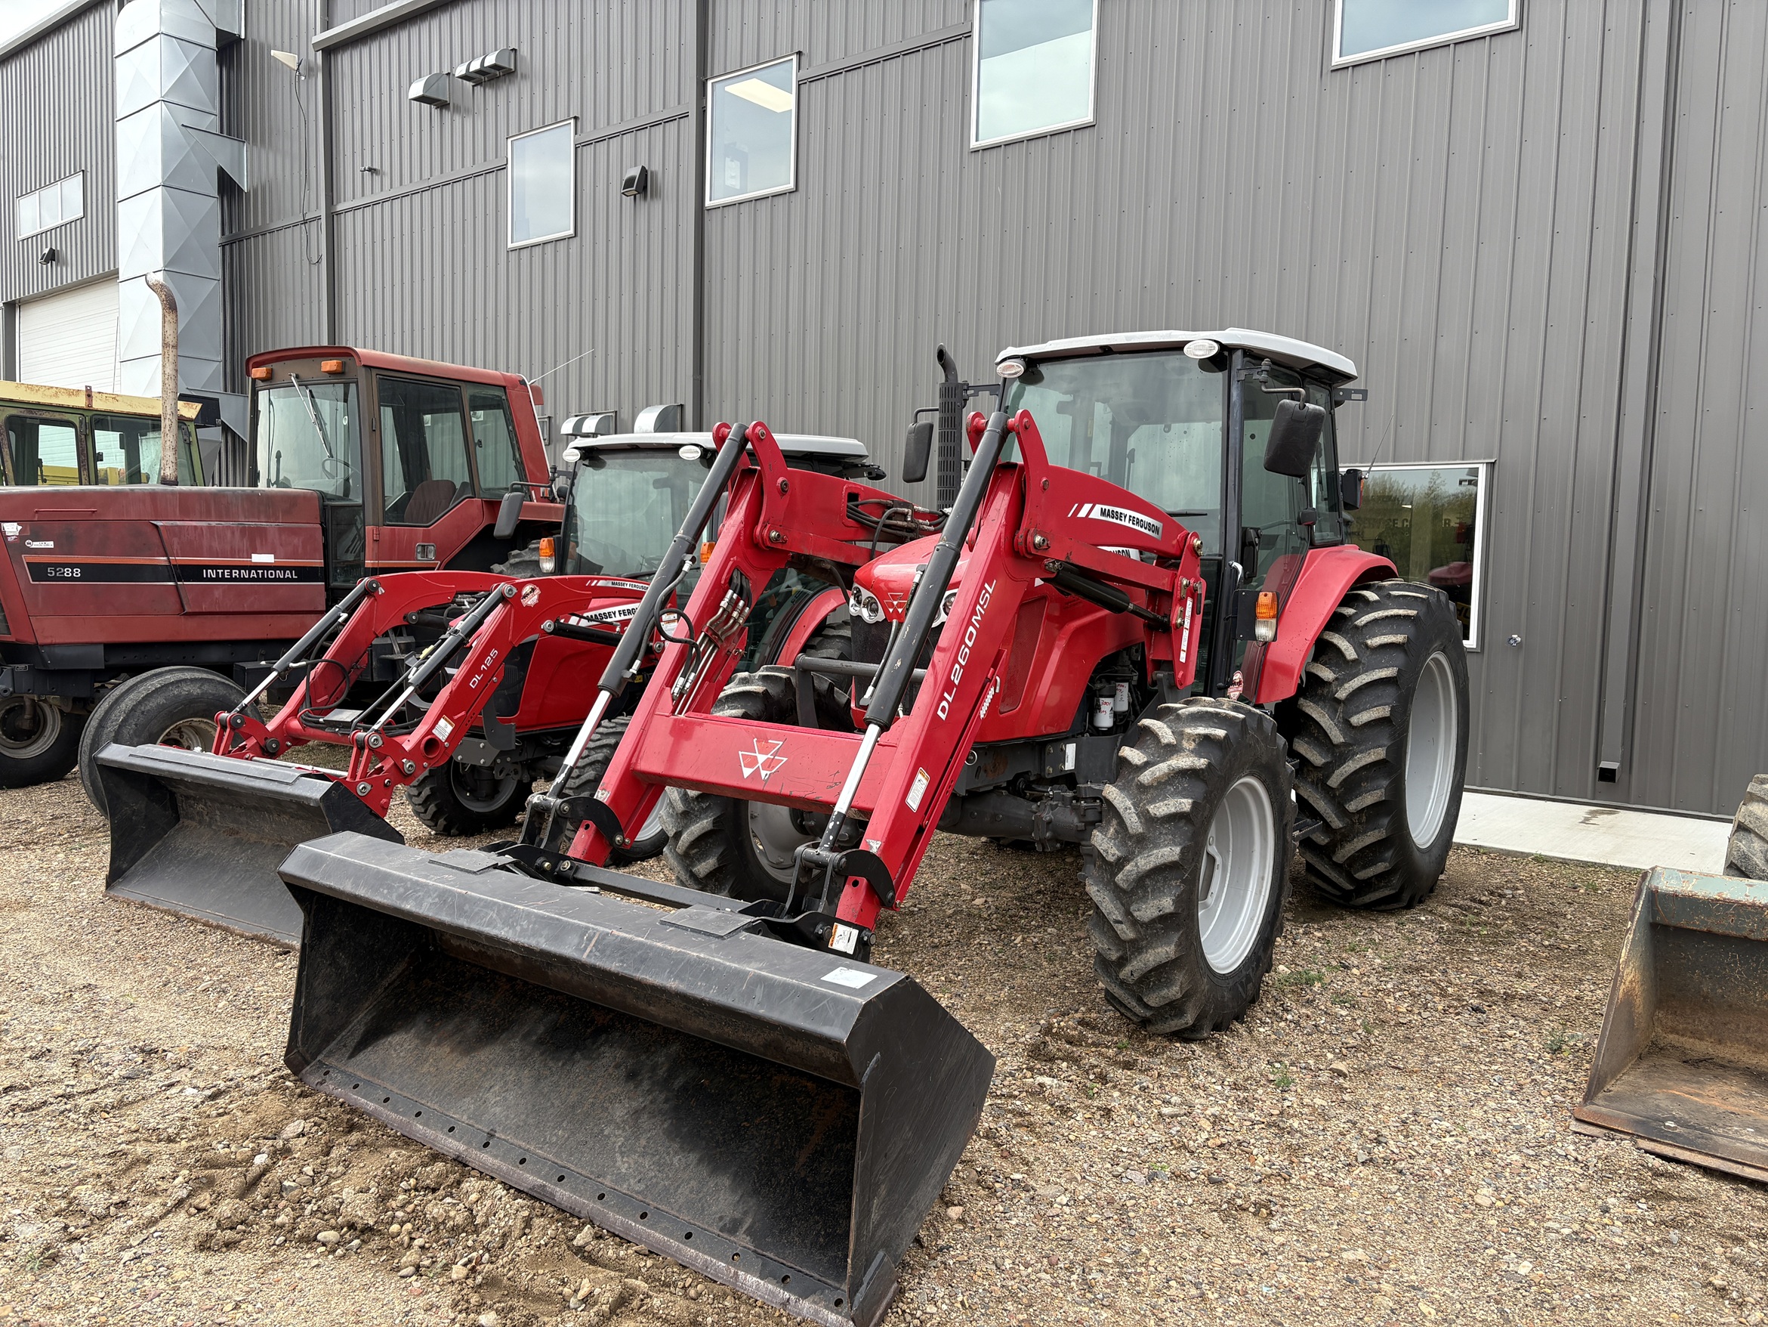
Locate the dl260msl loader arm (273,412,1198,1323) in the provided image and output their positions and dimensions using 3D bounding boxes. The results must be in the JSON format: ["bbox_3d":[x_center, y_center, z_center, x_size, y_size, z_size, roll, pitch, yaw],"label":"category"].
[{"bbox_3d":[-0.053,0.223,4.559,2.167,2.115,2.945,5,6,36],"label":"dl260msl loader arm"}]

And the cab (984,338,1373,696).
[{"bbox_3d":[1.360,-0.678,6.384,1.281,1.625,1.556,5,6,36],"label":"cab"}]

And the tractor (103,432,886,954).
[{"bbox_3d":[-1.643,-0.171,7.263,1.694,2.305,4.423,4,5,32],"label":"tractor"}]

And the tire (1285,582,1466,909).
[{"bbox_3d":[2.397,0.381,6.305,0.424,1.527,1.546,5,6,36],"label":"tire"}]

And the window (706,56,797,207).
[{"bbox_3d":[-1.315,-5.254,13.203,1.240,1.270,0.120,5,6,39],"label":"window"}]

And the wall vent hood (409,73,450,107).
[{"bbox_3d":[-5.620,-7.106,16.414,0.350,0.360,0.360,5,6,39],"label":"wall vent hood"}]

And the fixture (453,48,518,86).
[{"bbox_3d":[-4.735,-7.082,15.742,0.870,0.260,0.280,5,6,39],"label":"fixture"}]

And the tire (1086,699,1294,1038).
[{"bbox_3d":[1.089,0.693,4.545,0.325,1.123,1.143,5,6,36],"label":"tire"}]

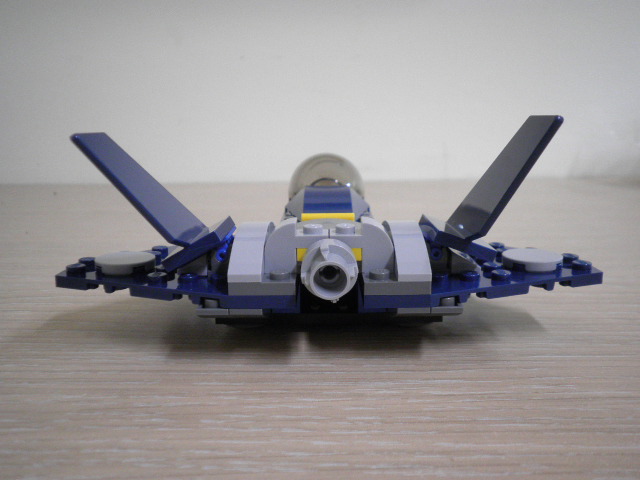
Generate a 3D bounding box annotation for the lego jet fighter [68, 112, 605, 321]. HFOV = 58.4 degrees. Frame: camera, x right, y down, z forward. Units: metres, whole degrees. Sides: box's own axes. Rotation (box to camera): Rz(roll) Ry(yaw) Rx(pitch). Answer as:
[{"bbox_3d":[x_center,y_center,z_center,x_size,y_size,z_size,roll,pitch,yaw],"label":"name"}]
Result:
[{"bbox_3d":[0.003,-0.014,0.202,0.144,0.059,0.161,0,14,0],"label":"lego jet fighter"}]

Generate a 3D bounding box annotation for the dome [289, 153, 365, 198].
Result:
[{"bbox_3d":[0.003,-0.028,0.245,0.032,0.018,0.034,0,14,0],"label":"dome"}]

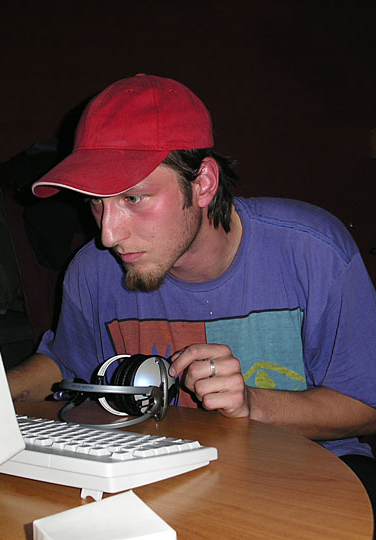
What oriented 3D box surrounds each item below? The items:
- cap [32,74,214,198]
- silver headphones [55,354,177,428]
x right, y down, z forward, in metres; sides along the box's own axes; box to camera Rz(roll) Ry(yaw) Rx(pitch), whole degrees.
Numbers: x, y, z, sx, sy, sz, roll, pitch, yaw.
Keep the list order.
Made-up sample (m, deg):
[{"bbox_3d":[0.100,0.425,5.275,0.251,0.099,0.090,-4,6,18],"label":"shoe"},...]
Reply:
[{"bbox_3d":[-0.087,-0.175,1.031,0.177,0.155,0.265,0,9,44],"label":"cap"},{"bbox_3d":[-0.094,0.166,1.100,0.170,0.090,0.180,-6,5,-33],"label":"silver headphones"}]

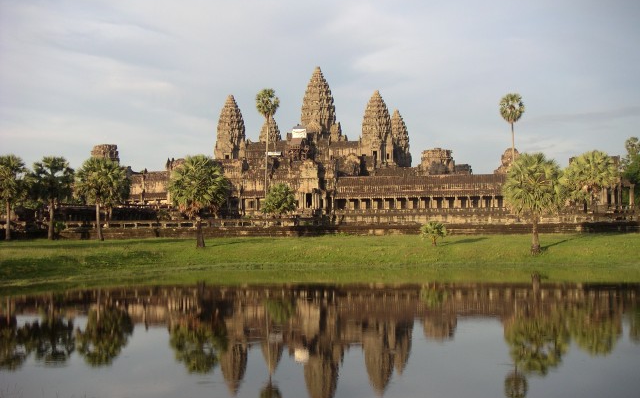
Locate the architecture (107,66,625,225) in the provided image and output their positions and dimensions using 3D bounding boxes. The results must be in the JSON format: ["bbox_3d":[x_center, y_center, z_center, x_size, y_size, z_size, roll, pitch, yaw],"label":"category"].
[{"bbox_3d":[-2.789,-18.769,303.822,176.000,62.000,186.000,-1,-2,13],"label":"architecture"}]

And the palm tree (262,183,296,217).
[{"bbox_3d":[-6.662,0.329,146.000,5.593,6.087,5.593,-1,-2,0],"label":"palm tree"}]

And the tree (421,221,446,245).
[{"bbox_3d":[10.615,3.250,83.000,2.432,2.291,2.432,-1,-2,0],"label":"tree"}]

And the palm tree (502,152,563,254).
[{"bbox_3d":[19.080,0.358,79.500,5.285,9.226,5.285,-1,-2,0],"label":"palm tree"}]

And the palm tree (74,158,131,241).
[{"bbox_3d":[-24.620,0.056,100.000,5.972,9.465,5.972,-1,-2,0],"label":"palm tree"}]

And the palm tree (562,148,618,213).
[{"bbox_3d":[35.792,-2.142,117.000,7.119,8.767,7.119,-1,-2,0],"label":"palm tree"}]

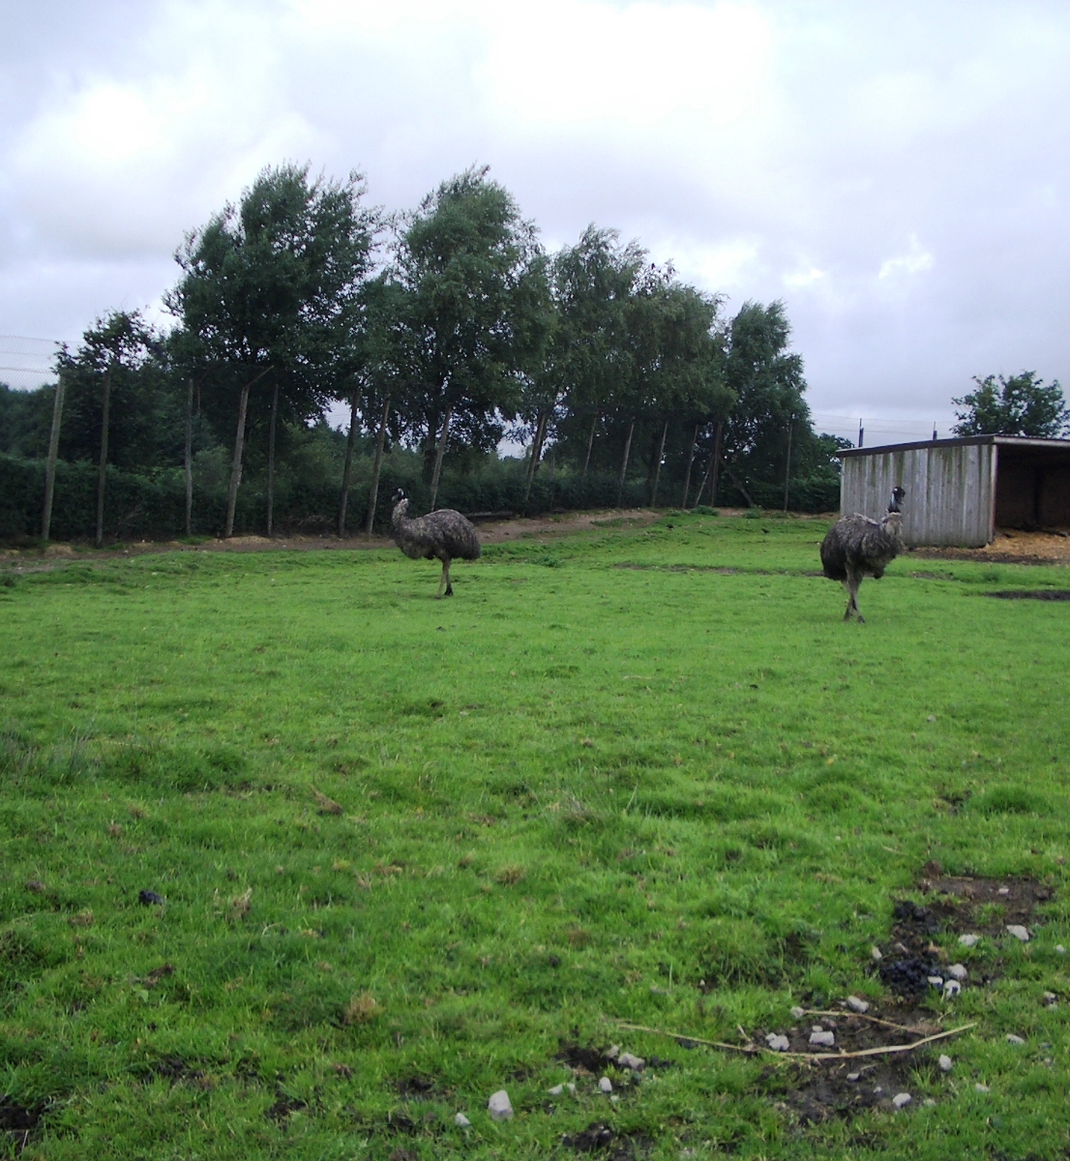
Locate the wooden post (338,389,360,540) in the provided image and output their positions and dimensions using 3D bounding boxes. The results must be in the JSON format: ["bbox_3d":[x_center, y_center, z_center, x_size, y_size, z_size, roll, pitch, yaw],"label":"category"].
[{"bbox_3d":[-4.500,-2.863,38.000,0.150,3.598,0.150,8,5,37],"label":"wooden post"}]

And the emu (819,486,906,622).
[{"bbox_3d":[3.518,-0.286,16.800,1.050,1.467,0.500,4,5,44],"label":"emu"}]

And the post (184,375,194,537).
[{"bbox_3d":[-7.845,-2.812,35.500,0.130,3.676,0.130,4,5,37],"label":"post"}]

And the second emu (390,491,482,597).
[{"bbox_3d":[-1.259,-0.471,20.000,1.160,1.360,0.500,0,4,-13],"label":"second emu"}]

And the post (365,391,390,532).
[{"bbox_3d":[-3.672,-2.717,36.830,0.170,3.368,0.170,7,6,-6],"label":"post"}]

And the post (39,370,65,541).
[{"bbox_3d":[-10.001,-2.555,32.500,0.150,3.544,0.150,8,5,37],"label":"post"}]

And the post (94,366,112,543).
[{"bbox_3d":[-7.937,-2.268,28.832,0.130,3.309,0.130,3,6,-16],"label":"post"}]

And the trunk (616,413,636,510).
[{"bbox_3d":[3.314,-4.266,56.830,0.180,3.360,0.180,11,6,2],"label":"trunk"}]

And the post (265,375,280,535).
[{"bbox_3d":[-6.197,-2.887,37.000,0.130,3.750,0.130,6,5,37],"label":"post"}]

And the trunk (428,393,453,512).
[{"bbox_3d":[-2.528,-3.149,42.328,0.190,3.439,0.190,9,6,-4],"label":"trunk"}]

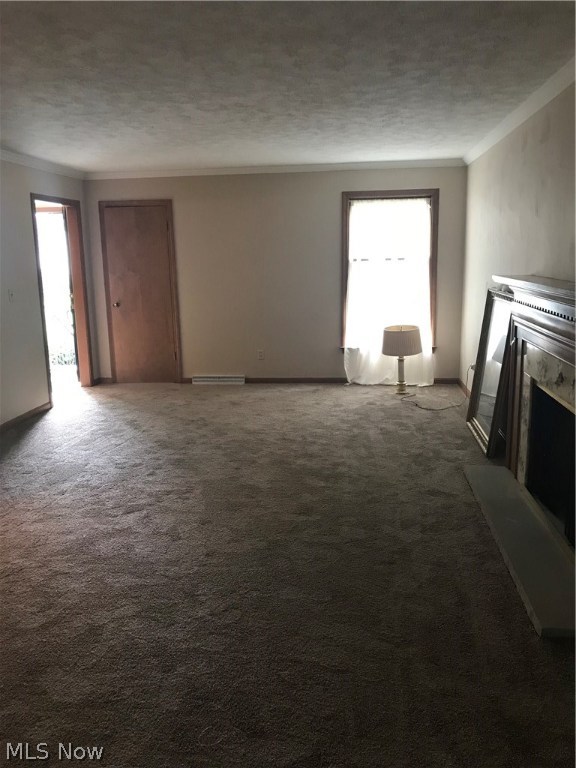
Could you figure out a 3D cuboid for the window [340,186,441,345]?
[{"bbox_3d":[1.118,-1.228,6.842,1.044,1.726,0.110,0,12,7],"label":"window"}]

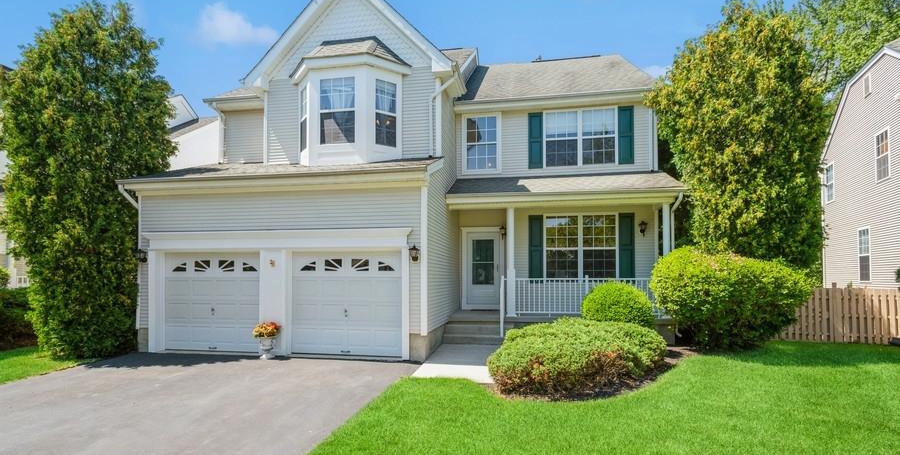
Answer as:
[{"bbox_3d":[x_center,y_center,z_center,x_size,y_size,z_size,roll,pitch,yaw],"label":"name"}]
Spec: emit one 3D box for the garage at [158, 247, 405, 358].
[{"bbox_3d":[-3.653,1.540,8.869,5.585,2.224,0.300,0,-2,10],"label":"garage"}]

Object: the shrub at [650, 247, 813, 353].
[{"bbox_3d":[6.150,1.564,9.550,3.050,2.260,2.600,0,-2,10],"label":"shrub"}]

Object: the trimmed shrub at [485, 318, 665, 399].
[{"bbox_3d":[2.220,2.078,7.200,2.850,0.940,1.950,0,-2,-5],"label":"trimmed shrub"}]

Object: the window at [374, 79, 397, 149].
[{"bbox_3d":[-1.454,-2.604,9.679,0.556,1.470,0.120,1,-2,-35],"label":"window"}]

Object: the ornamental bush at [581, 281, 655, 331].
[{"bbox_3d":[3.490,1.883,8.900,1.460,1.530,1.460,0,-2,10],"label":"ornamental bush"}]

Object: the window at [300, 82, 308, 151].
[{"bbox_3d":[-3.443,-2.550,10.026,0.120,1.470,0.556,1,-2,-35],"label":"window"}]

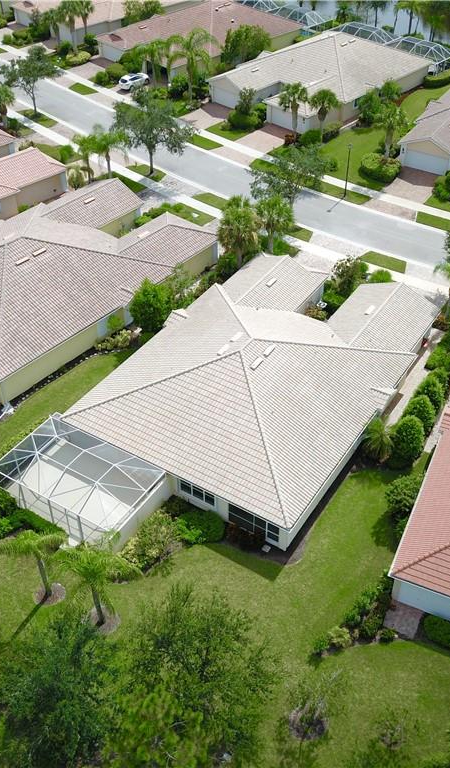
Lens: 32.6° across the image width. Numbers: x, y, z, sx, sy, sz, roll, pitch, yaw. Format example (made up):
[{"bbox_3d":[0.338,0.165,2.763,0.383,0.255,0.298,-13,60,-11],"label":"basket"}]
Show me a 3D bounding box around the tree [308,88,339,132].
[{"bbox_3d":[10.920,-29.711,85.676,3.500,5.840,3.500,5,41,5],"label":"tree"}]

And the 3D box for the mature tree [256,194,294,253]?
[{"bbox_3d":[4.286,-13.802,67.624,3.290,5.630,3.290,3,41,3],"label":"mature tree"}]

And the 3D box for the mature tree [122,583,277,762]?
[{"bbox_3d":[-1.108,13.844,34.683,6.815,9.857,6.815,0,41,0],"label":"mature tree"}]

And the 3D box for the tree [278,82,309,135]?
[{"bbox_3d":[7.925,-31.836,89.771,3.681,6.360,3.681,-2,41,0],"label":"tree"}]

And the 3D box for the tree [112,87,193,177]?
[{"bbox_3d":[-7.632,-26.408,82.250,8.654,8.713,8.654,-2,41,0],"label":"tree"}]

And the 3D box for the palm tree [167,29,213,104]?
[{"bbox_3d":[-4.256,-40.328,97.889,5.749,8.926,5.749,-2,41,0],"label":"palm tree"}]

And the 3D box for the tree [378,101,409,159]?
[{"bbox_3d":[18.404,-28.027,85.073,3.424,6.404,3.424,-2,41,0],"label":"tree"}]

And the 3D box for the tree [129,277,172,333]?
[{"bbox_3d":[-5.612,-5.933,59.221,3.290,4.720,3.290,-4,41,-5],"label":"tree"}]

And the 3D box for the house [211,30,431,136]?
[{"bbox_3d":[12.517,-40.979,99.431,17.450,6.322,25.227,33,51,32],"label":"house"}]

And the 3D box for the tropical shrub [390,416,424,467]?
[{"bbox_3d":[12.064,3.657,50.956,2.290,3.912,2.290,-2,41,0],"label":"tropical shrub"}]

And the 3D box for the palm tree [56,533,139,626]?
[{"bbox_3d":[-6.608,10.868,40.772,4.345,6.306,4.345,0,41,0],"label":"palm tree"}]

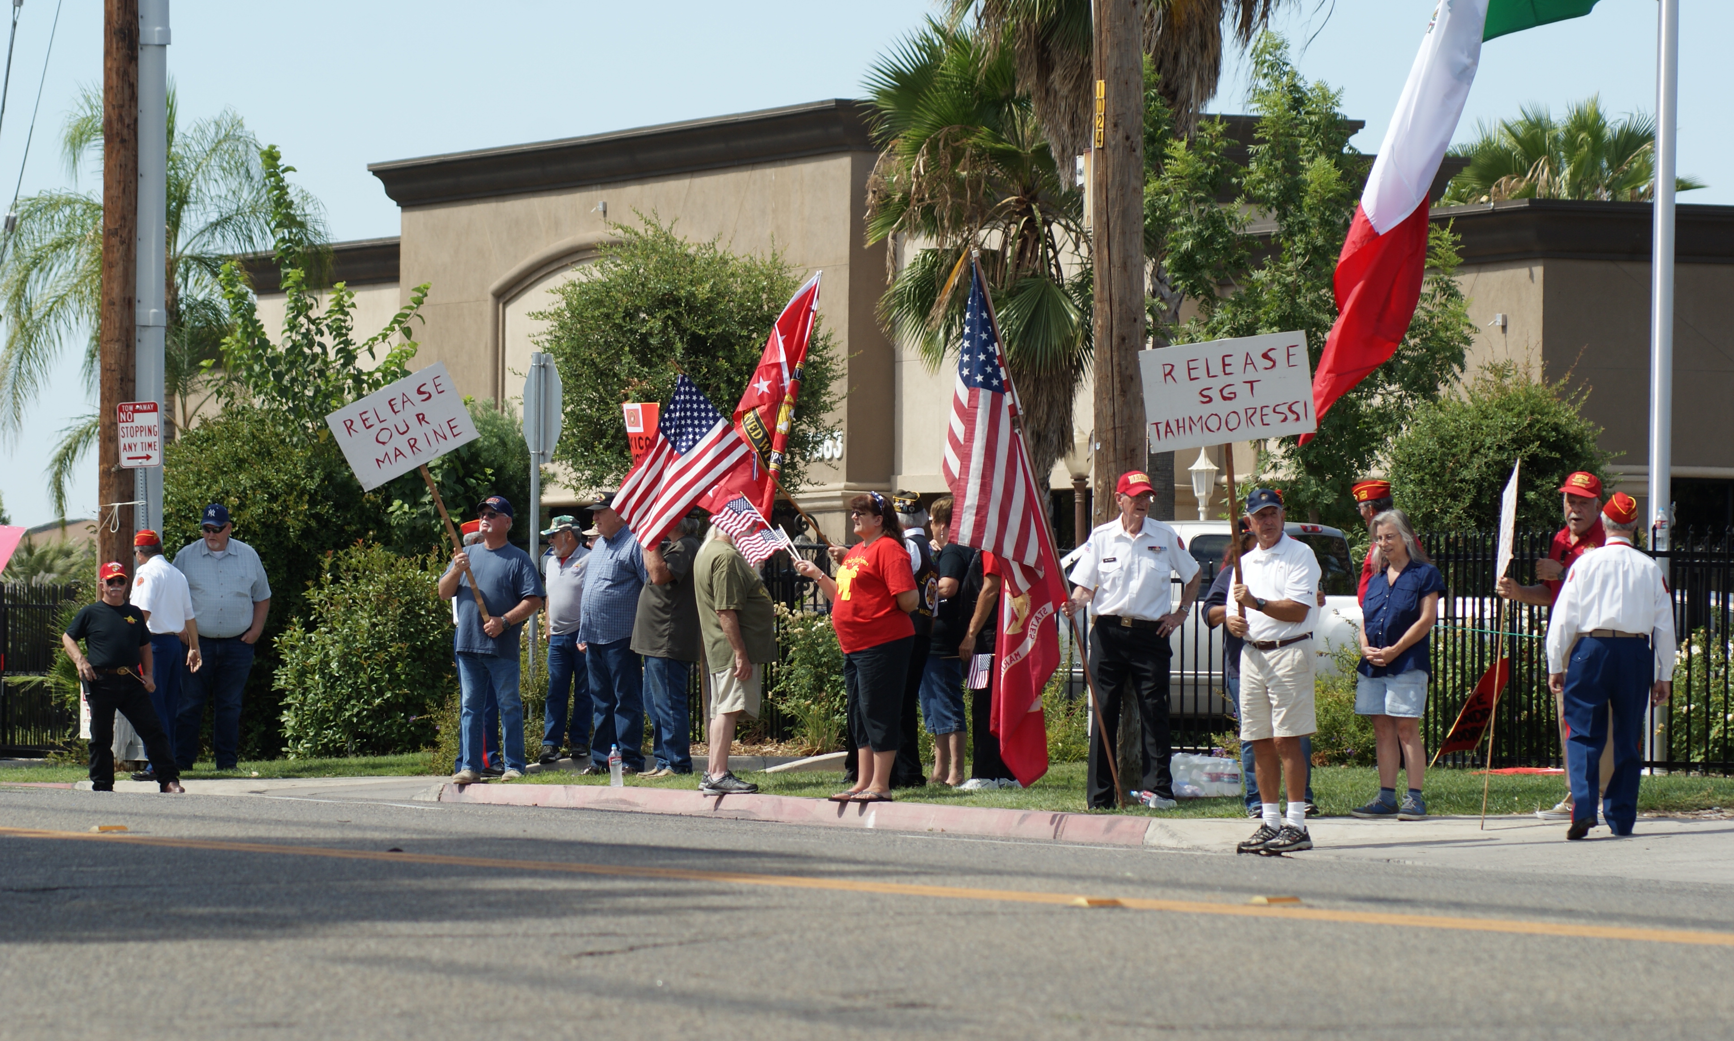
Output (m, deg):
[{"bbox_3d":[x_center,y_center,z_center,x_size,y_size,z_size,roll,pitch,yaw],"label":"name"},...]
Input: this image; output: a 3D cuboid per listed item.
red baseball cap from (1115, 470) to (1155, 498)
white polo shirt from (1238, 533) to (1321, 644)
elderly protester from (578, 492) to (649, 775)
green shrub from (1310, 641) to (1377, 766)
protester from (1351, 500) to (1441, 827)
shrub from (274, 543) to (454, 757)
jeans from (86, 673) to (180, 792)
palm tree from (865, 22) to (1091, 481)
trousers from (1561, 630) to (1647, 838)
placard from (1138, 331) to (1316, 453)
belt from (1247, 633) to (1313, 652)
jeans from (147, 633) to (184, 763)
[{"bbox_3d":[1.400,-0.191,45.300,0.180,0.140,0.260,1,-1,-37],"label":"red baseball cap"},{"bbox_3d":[2.005,0.332,42.600,0.460,0.560,0.320,0,-1,38],"label":"white polo shirt"},{"bbox_3d":[-1.643,0.733,56.300,0.440,1.830,0.540,0,-1,-38],"label":"elderly protester"},{"bbox_3d":[3.209,1.232,58.500,0.750,0.860,0.700,1,-1,0],"label":"green shrub"},{"bbox_3d":[2.796,0.761,46.000,0.480,1.640,0.370,0,-1,35],"label":"protester"},{"bbox_3d":[-3.660,0.948,63.300,1.400,1.580,1.300,0,0,0],"label":"shrub"},{"bbox_3d":[-4.996,1.445,59.000,0.600,0.800,0.340,0,-1,-6],"label":"jeans"},{"bbox_3d":[1.475,-1.468,84.000,2.900,6.700,2.900,0,0,0],"label":"palm tree"},{"bbox_3d":[3.744,1.082,43.900,0.440,1.000,0.370,0,0,-3],"label":"trousers"},{"bbox_3d":[1.810,-0.646,43.600,0.830,0.515,0.015,-8,0,10],"label":"placard"},{"bbox_3d":[2.018,0.598,42.600,0.360,0.090,0.290,0,-1,37],"label":"belt"},{"bbox_3d":[-4.905,1.274,60.500,0.380,0.980,0.360,1,-1,-37],"label":"jeans"}]

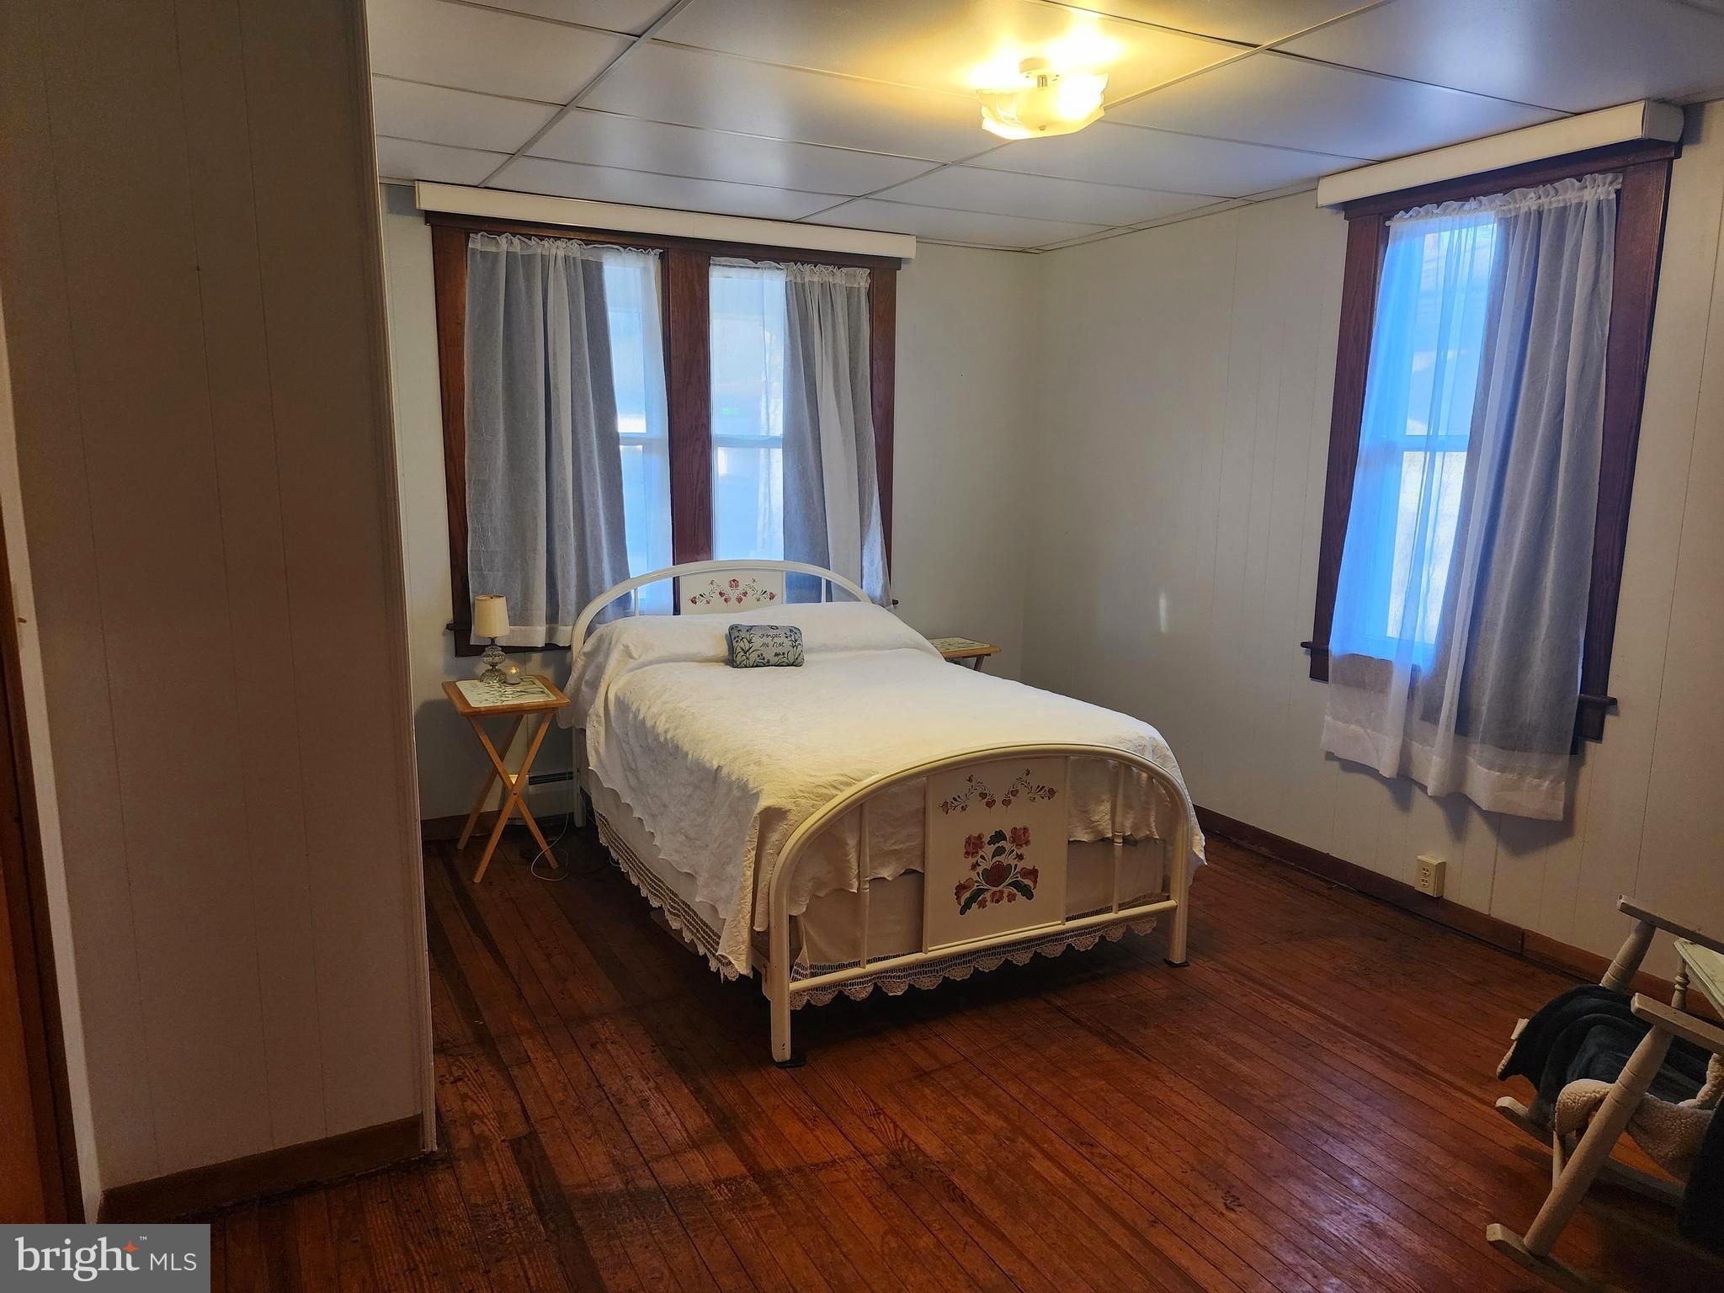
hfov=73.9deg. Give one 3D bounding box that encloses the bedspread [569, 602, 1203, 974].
[{"bbox_3d":[-0.062,0.312,3.951,1.460,0.660,1.920,-5,11,-27],"label":"bedspread"}]

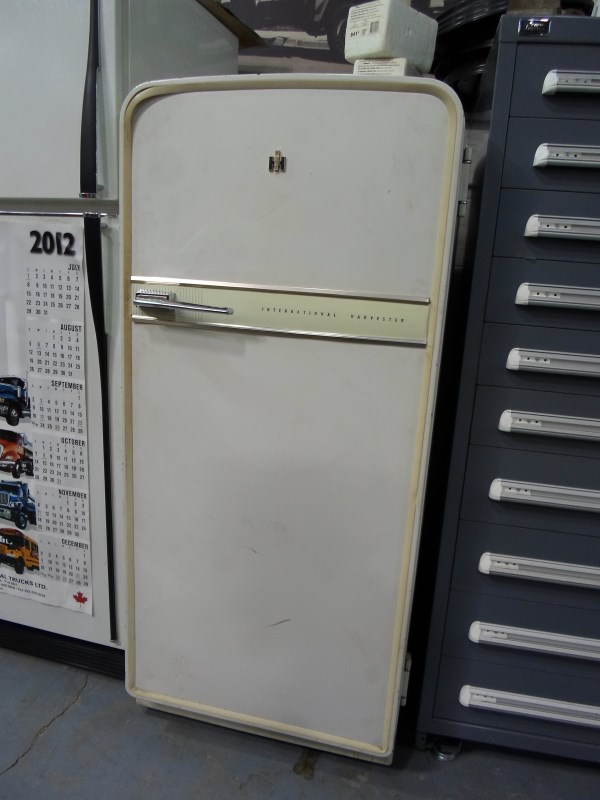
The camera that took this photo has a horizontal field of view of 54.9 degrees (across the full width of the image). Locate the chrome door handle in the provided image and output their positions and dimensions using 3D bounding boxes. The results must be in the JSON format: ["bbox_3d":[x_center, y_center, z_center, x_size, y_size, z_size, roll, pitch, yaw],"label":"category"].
[{"bbox_3d":[-0.214,-0.182,1.071,0.197,0.034,0.043,6,13,12],"label":"chrome door handle"}]

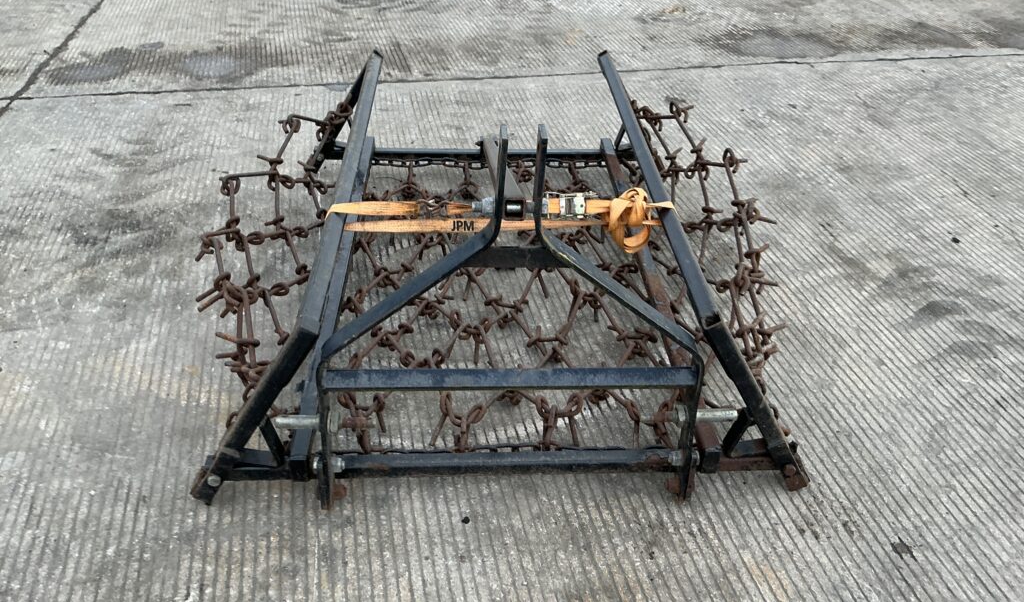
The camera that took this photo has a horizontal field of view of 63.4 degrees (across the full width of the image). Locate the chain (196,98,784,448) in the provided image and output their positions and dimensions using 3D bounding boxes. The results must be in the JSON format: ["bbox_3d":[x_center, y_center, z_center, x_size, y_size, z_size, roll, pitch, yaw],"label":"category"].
[{"bbox_3d":[-0.040,-0.167,2.168,1.534,0.348,1.422,0,35,-3],"label":"chain"}]

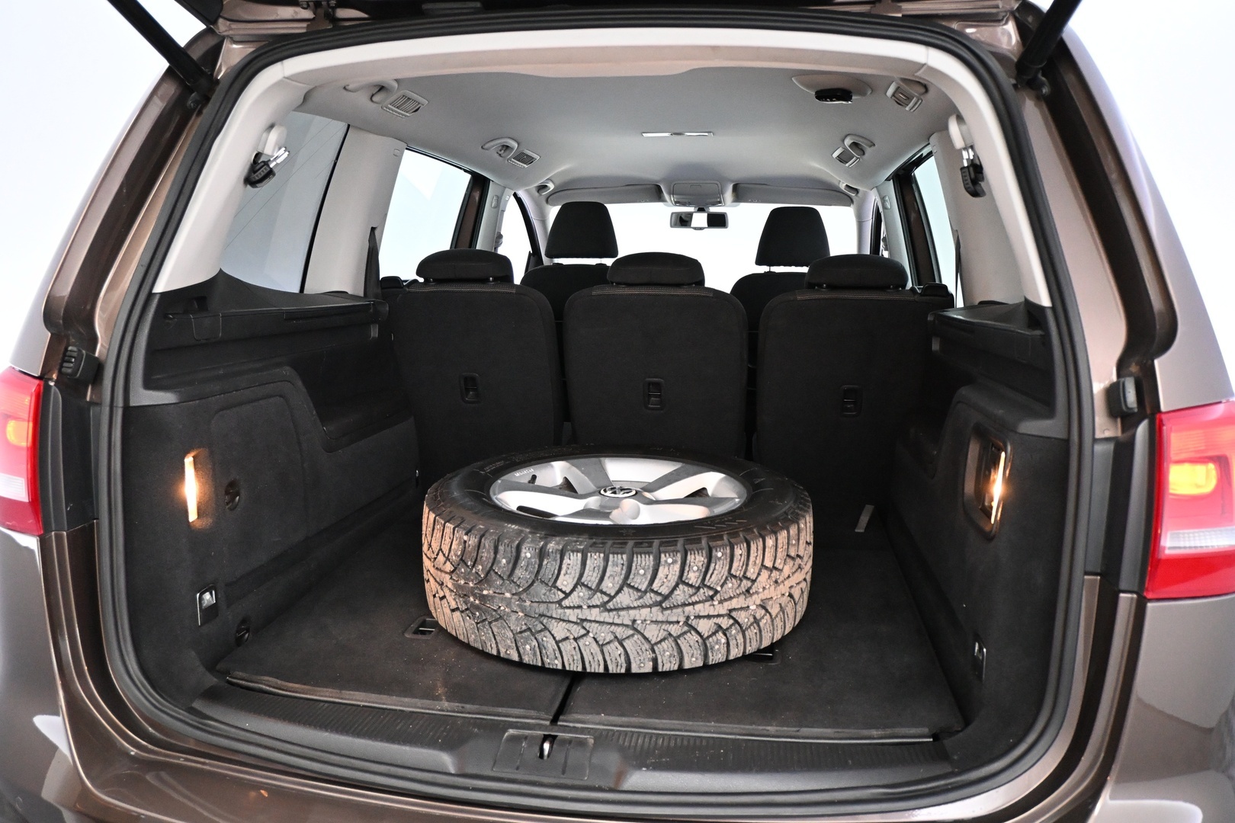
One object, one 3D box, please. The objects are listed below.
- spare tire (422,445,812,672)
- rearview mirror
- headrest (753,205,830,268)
[{"bbox_3d":[-0.001,0.223,1.665,0.662,0.217,0.662,2,11,8],"label":"spare tire"},{"bbox_3d":[0.316,-0.738,3.683,0.237,0.068,0.045,5,15,22],"label":"rearview mirror"},{"bbox_3d":[0.564,-0.559,3.080,0.247,0.198,0.120,2,19,8],"label":"headrest"}]

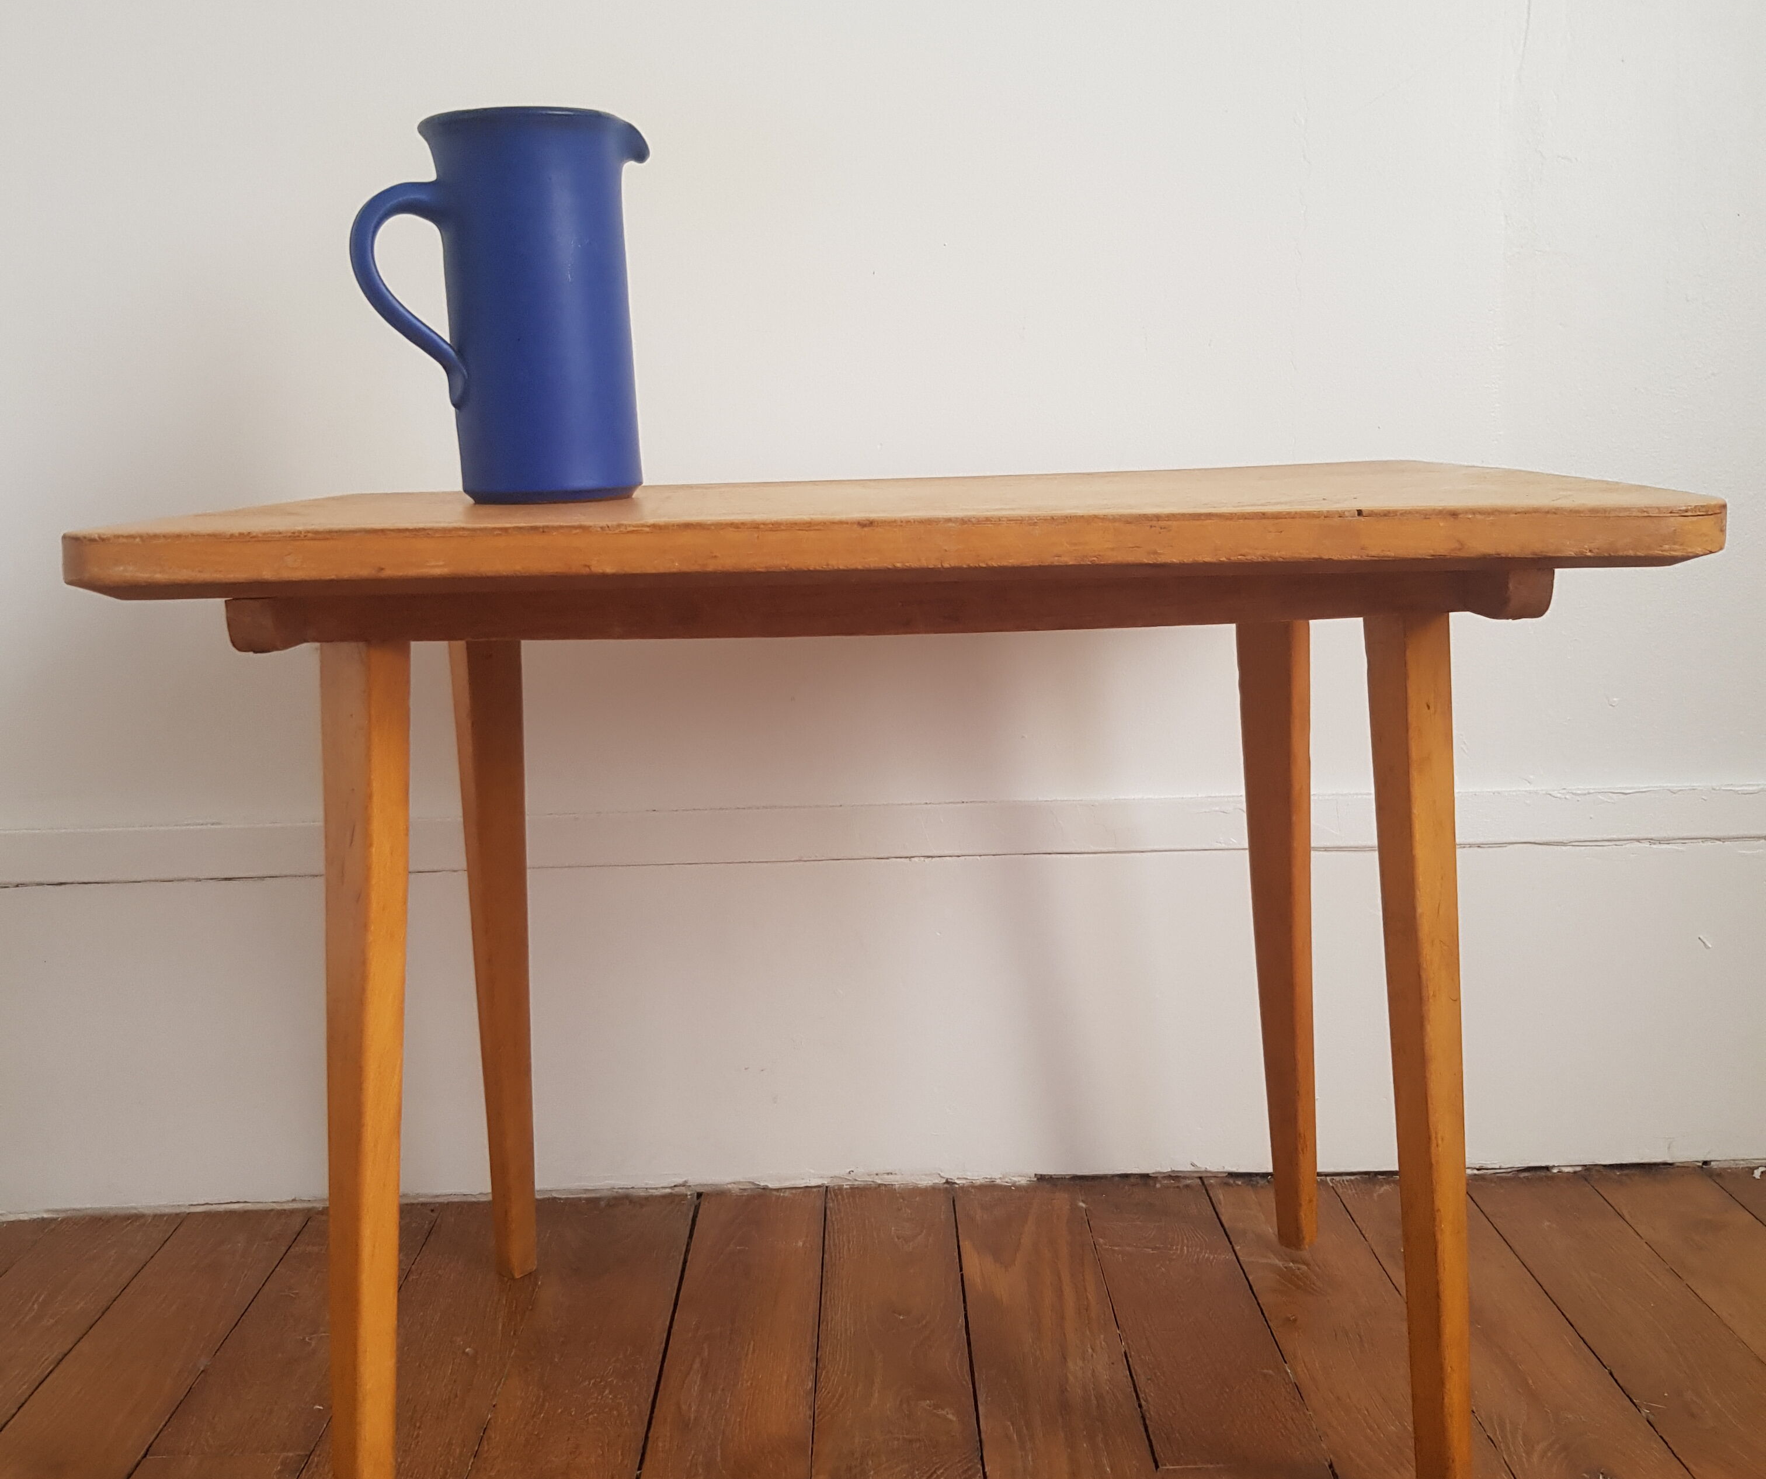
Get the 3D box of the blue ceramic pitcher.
[{"bbox_3d":[-0.197,-0.223,0.936,0.156,0.193,0.111,-5,11,-21],"label":"blue ceramic pitcher"}]

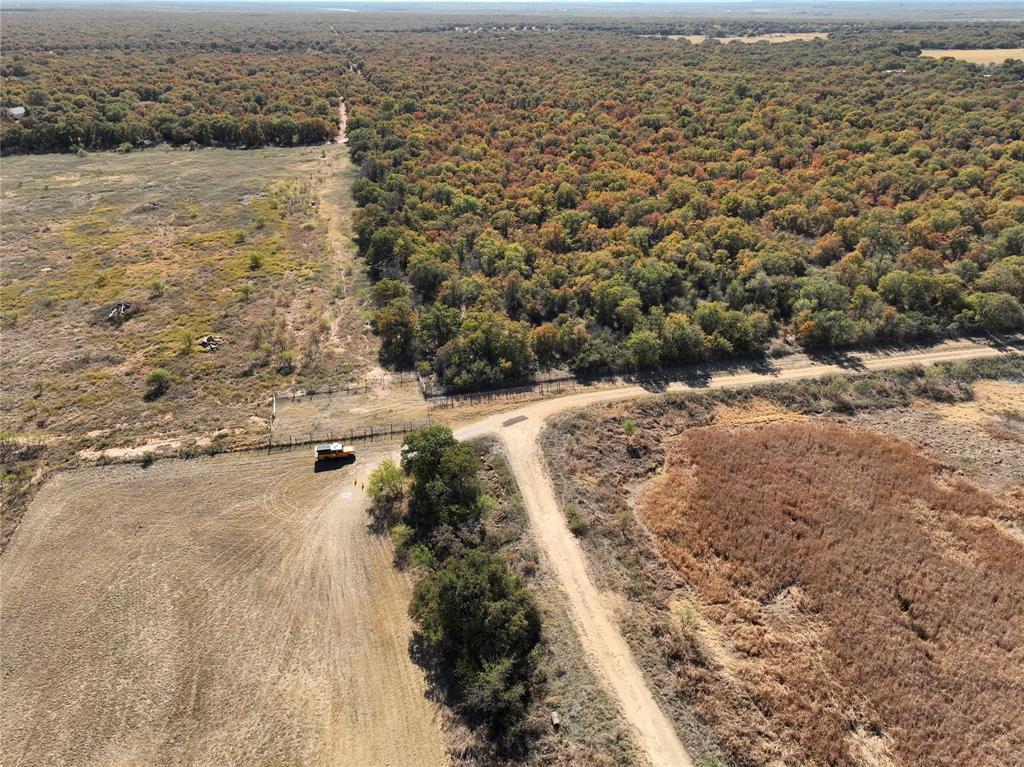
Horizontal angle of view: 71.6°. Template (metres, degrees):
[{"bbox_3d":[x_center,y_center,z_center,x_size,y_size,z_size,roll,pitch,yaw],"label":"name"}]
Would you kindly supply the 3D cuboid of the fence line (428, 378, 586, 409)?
[{"bbox_3d":[-0.320,1.323,105.429,24.170,1.420,0.200,-8,29,-14],"label":"fence line"}]

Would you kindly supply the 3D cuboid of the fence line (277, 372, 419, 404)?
[{"bbox_3d":[-24.690,0.318,107.287,21.740,1.420,0.200,-9,30,-15],"label":"fence line"}]

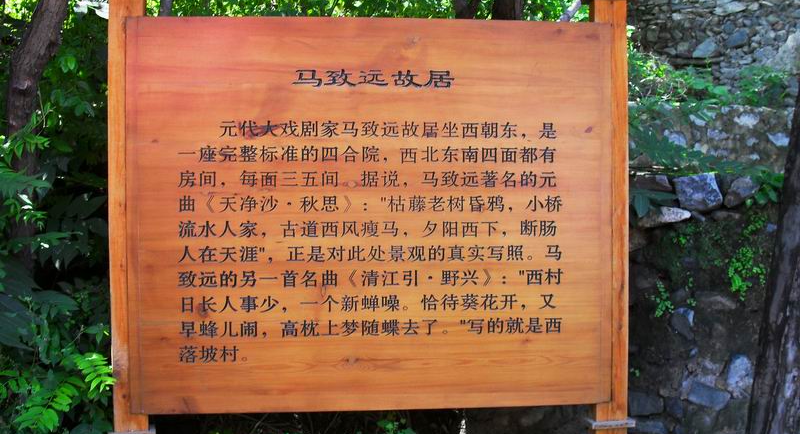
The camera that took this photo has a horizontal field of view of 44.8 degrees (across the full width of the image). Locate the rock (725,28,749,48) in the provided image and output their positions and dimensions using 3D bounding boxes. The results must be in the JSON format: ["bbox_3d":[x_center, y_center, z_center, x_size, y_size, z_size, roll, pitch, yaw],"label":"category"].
[{"bbox_3d":[2.843,-1.516,8.200,0.210,0.160,0.160,0,1,0],"label":"rock"}]

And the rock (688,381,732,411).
[{"bbox_3d":[1.356,0.786,4.252,0.177,0.082,0.130,17,5,11],"label":"rock"}]

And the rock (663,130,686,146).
[{"bbox_3d":[1.602,-0.462,5.644,0.127,0.087,0.110,15,5,11],"label":"rock"}]

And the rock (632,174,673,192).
[{"bbox_3d":[1.347,-0.185,5.200,0.220,0.095,0.170,0,1,-5],"label":"rock"}]

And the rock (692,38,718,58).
[{"bbox_3d":[2.635,-1.462,8.372,0.214,0.145,0.180,-18,-2,11],"label":"rock"}]

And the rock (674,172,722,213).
[{"bbox_3d":[1.594,-0.131,5.200,0.260,0.195,0.200,0,1,-5],"label":"rock"}]

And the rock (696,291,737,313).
[{"bbox_3d":[1.441,0.388,4.406,0.184,0.085,0.140,6,3,11],"label":"rock"}]

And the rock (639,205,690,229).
[{"bbox_3d":[1.245,0.002,4.568,0.236,0.088,0.170,-9,0,12],"label":"rock"}]

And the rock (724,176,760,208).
[{"bbox_3d":[1.624,-0.121,4.610,0.169,0.136,0.150,-20,-2,11],"label":"rock"}]

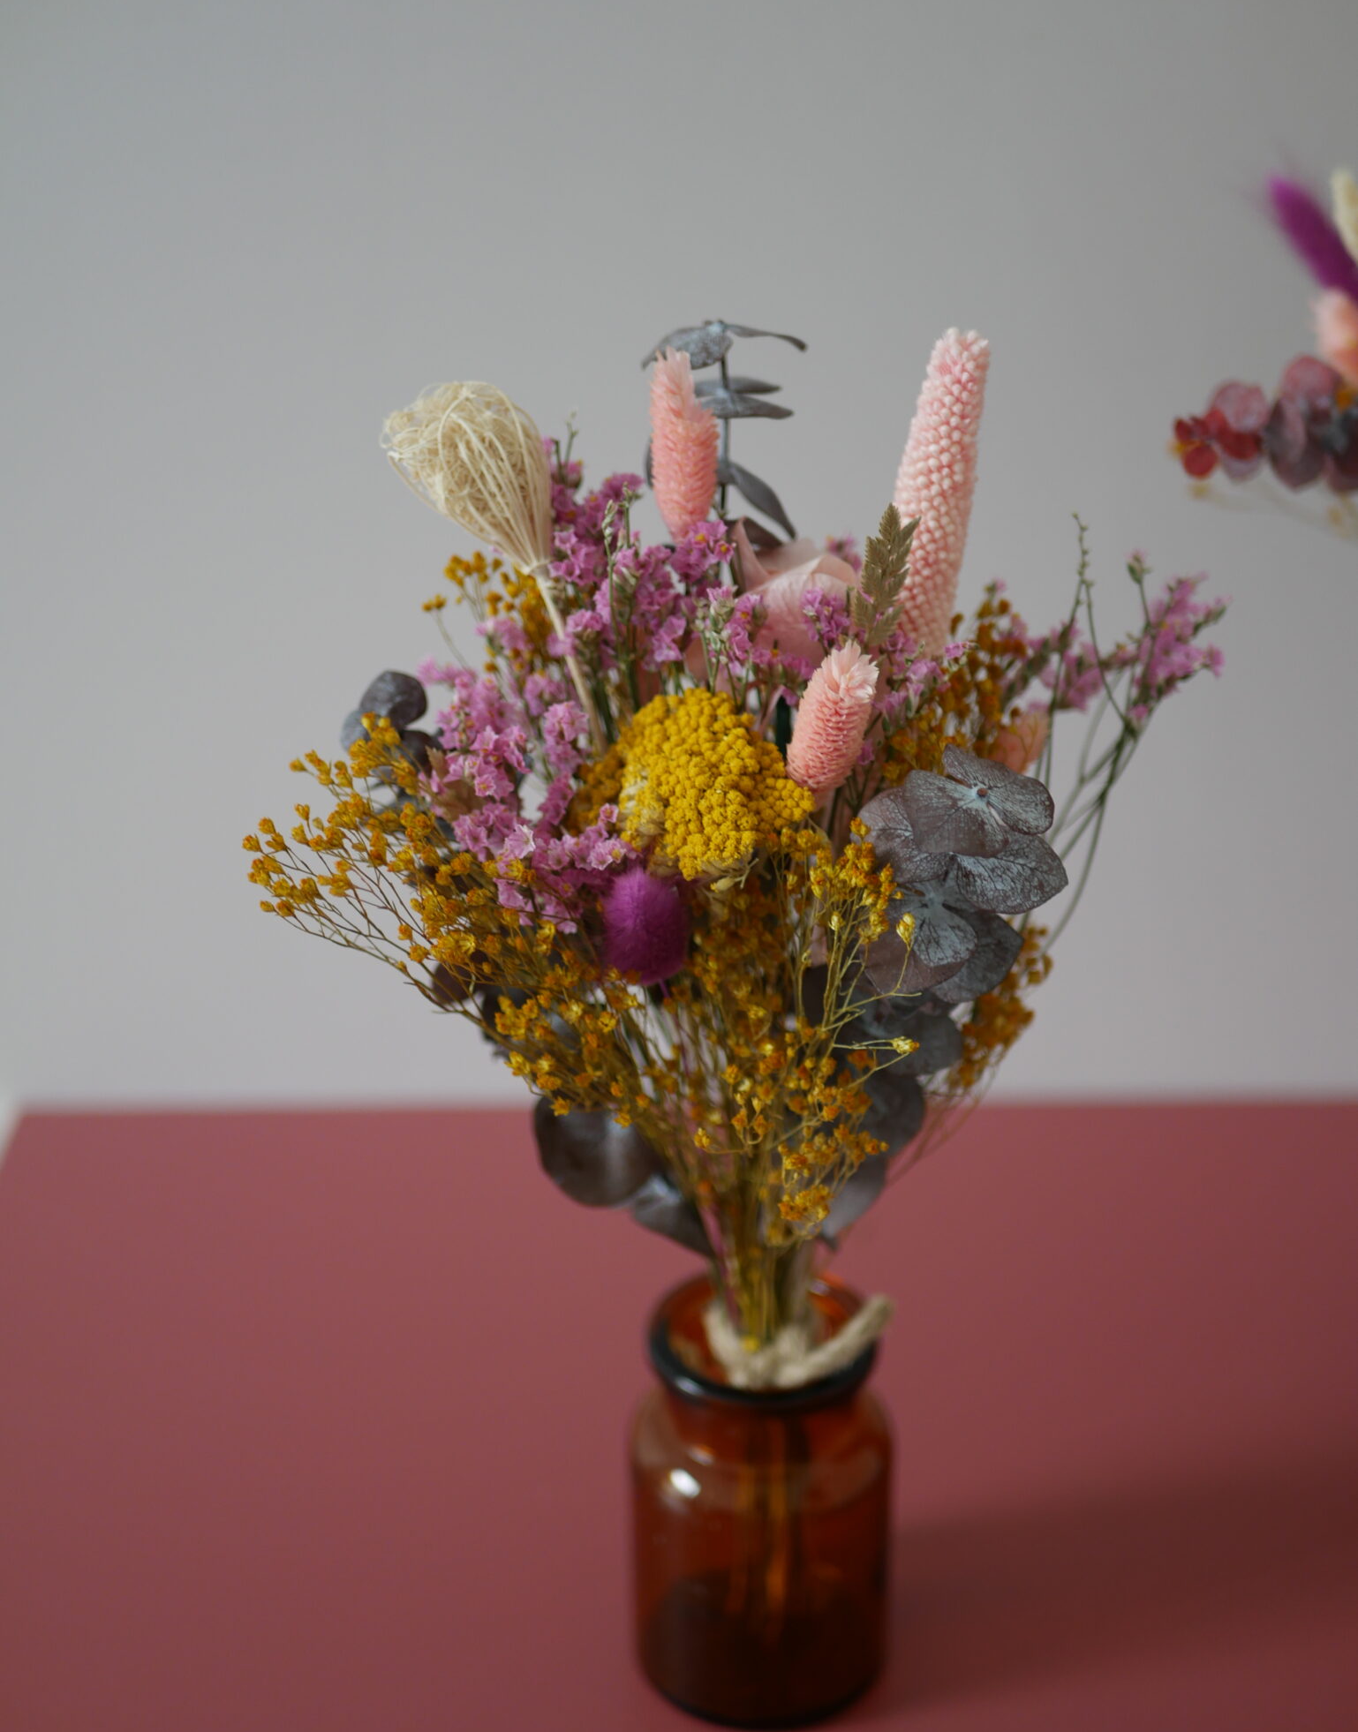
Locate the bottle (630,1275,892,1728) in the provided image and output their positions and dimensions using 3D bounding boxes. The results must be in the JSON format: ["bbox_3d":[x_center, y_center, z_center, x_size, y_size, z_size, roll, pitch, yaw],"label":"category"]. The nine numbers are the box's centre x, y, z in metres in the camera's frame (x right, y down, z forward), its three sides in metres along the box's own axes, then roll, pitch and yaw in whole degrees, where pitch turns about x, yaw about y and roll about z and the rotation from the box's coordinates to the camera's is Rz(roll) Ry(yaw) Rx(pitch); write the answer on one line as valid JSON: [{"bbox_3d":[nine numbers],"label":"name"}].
[{"bbox_3d":[0.021,0.161,0.666,0.067,0.096,0.067,0,21,0],"label":"bottle"}]

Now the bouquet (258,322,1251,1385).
[{"bbox_3d":[0.016,0.021,0.604,0.225,0.289,0.193,0,21,0],"label":"bouquet"}]

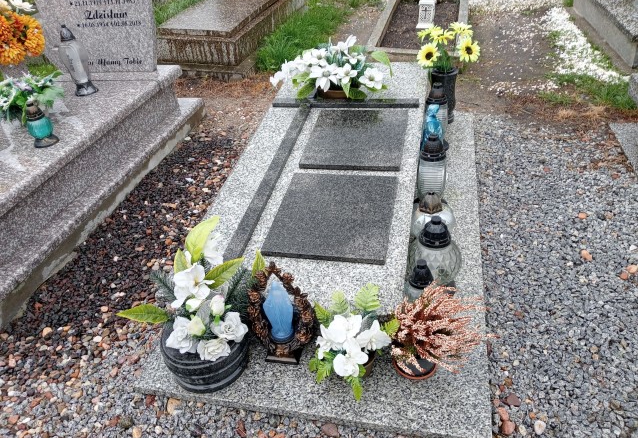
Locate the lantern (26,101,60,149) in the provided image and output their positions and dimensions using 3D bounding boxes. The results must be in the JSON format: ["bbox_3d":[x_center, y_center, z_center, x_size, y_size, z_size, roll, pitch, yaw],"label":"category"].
[{"bbox_3d":[-1.214,-0.415,2.246,0.106,0.187,0.106,-23,38,-23],"label":"lantern"}]

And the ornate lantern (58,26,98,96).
[{"bbox_3d":[-1.270,-0.836,2.720,0.130,0.348,0.130,-19,37,-19],"label":"ornate lantern"}]

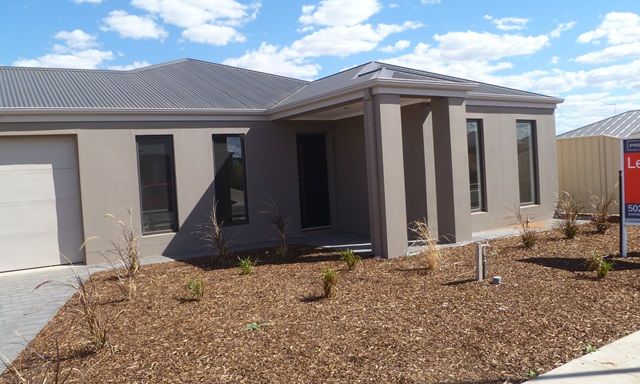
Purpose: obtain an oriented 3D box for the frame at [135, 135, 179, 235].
[{"bbox_3d":[-2.929,-0.124,9.365,0.679,1.795,0.120,-4,2,-35],"label":"frame"}]

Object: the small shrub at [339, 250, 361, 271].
[{"bbox_3d":[0.431,0.990,7.556,0.321,0.285,0.289,-3,2,3],"label":"small shrub"}]

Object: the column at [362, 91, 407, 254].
[{"bbox_3d":[1.029,-0.249,8.108,0.415,2.520,0.390,-4,2,-35],"label":"column"}]

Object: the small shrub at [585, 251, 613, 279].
[{"bbox_3d":[3.323,0.851,6.177,0.334,0.317,0.301,-2,3,28],"label":"small shrub"}]

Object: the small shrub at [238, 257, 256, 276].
[{"bbox_3d":[-1.068,1.084,7.625,0.265,0.280,0.239,-4,2,-8],"label":"small shrub"}]

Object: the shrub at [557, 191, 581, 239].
[{"bbox_3d":[4.361,0.385,9.049,0.433,0.824,0.411,-4,2,-35],"label":"shrub"}]

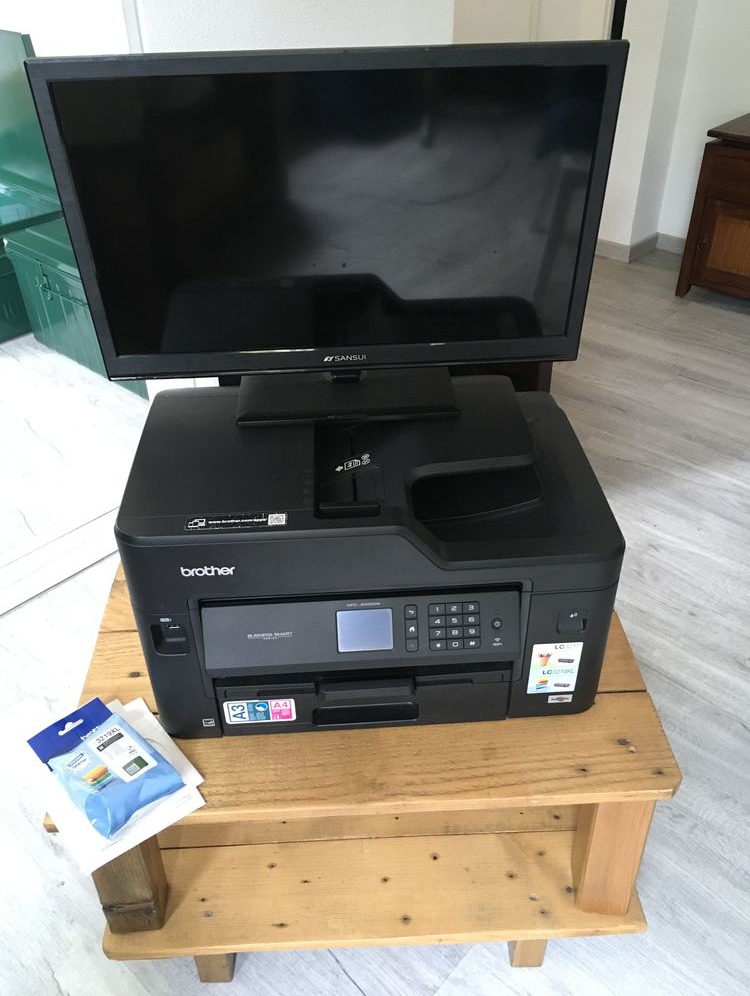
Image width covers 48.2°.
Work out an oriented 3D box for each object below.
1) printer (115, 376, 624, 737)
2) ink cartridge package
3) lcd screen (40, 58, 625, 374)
[{"bbox_3d":[-0.011,0.045,1.083,0.530,0.300,0.385,-3,33,-4],"label":"printer"},{"bbox_3d":[-0.308,0.300,0.951,0.183,0.026,0.095,29,43,36],"label":"ink cartridge package"},{"bbox_3d":[-0.037,-0.299,0.908,0.559,0.346,0.050,-4,42,-3],"label":"lcd screen"}]

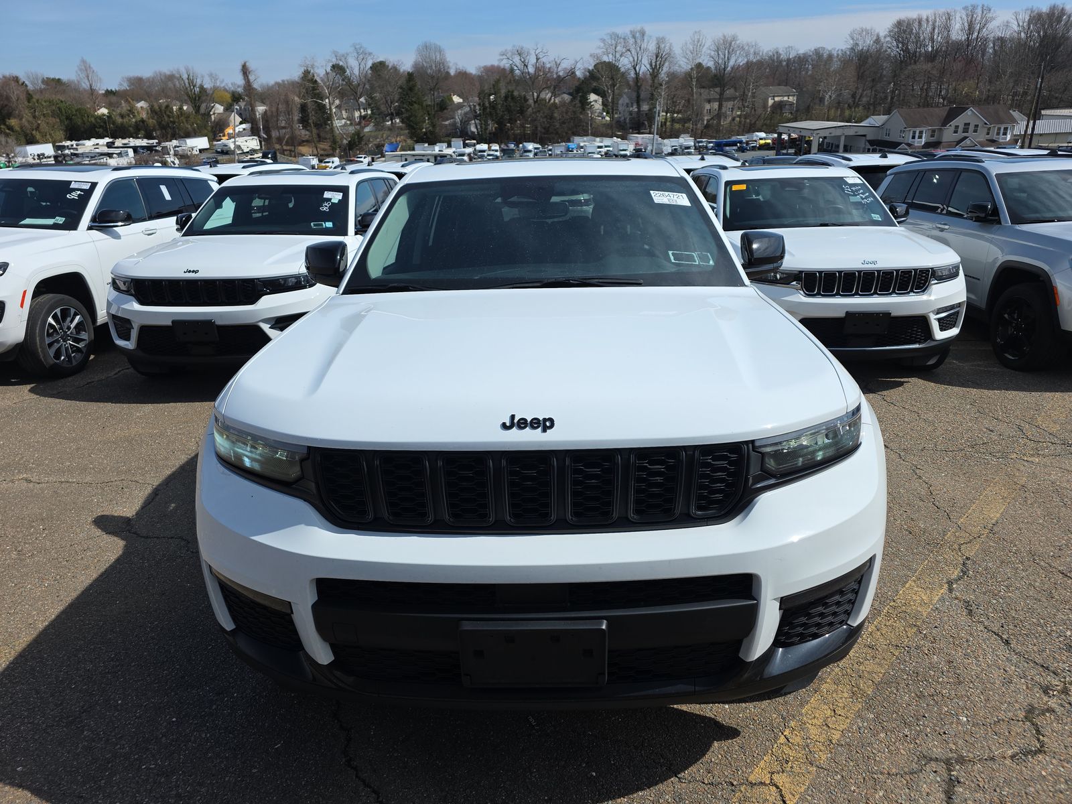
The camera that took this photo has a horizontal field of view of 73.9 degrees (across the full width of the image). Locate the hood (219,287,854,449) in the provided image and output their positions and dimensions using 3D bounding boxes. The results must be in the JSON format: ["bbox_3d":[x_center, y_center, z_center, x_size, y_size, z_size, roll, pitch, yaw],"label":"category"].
[{"bbox_3d":[0.004,-0.173,2.206,1.720,0.260,1.360,-1,16,2],"label":"hood"}]

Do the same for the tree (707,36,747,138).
[{"bbox_3d":[41.787,-69.278,155.876,7.200,20.500,7.200,-1,19,0],"label":"tree"}]

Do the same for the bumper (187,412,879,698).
[{"bbox_3d":[-0.002,0.431,1.866,1.980,0.650,0.560,-1,16,2],"label":"bumper"}]

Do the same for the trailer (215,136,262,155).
[{"bbox_3d":[-58.571,-50.498,140.126,9.000,3.200,2.500,-10,21,-24],"label":"trailer"}]

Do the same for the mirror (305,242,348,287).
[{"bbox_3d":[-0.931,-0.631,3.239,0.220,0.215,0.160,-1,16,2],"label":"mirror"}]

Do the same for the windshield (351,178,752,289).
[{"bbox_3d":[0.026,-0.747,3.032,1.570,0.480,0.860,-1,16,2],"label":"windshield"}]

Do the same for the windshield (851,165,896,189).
[{"bbox_3d":[5.300,-3.379,10.824,1.200,0.420,0.300,0,19,3],"label":"windshield"}]

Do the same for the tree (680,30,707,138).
[{"bbox_3d":[34.742,-70.408,157.170,5.200,20.500,5.200,-1,19,0],"label":"tree"}]

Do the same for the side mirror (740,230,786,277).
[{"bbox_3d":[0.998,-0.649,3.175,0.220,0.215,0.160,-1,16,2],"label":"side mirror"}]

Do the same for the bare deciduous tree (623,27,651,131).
[{"bbox_3d":[22.499,-71.980,158.803,5.000,20.500,5.000,-1,19,0],"label":"bare deciduous tree"}]

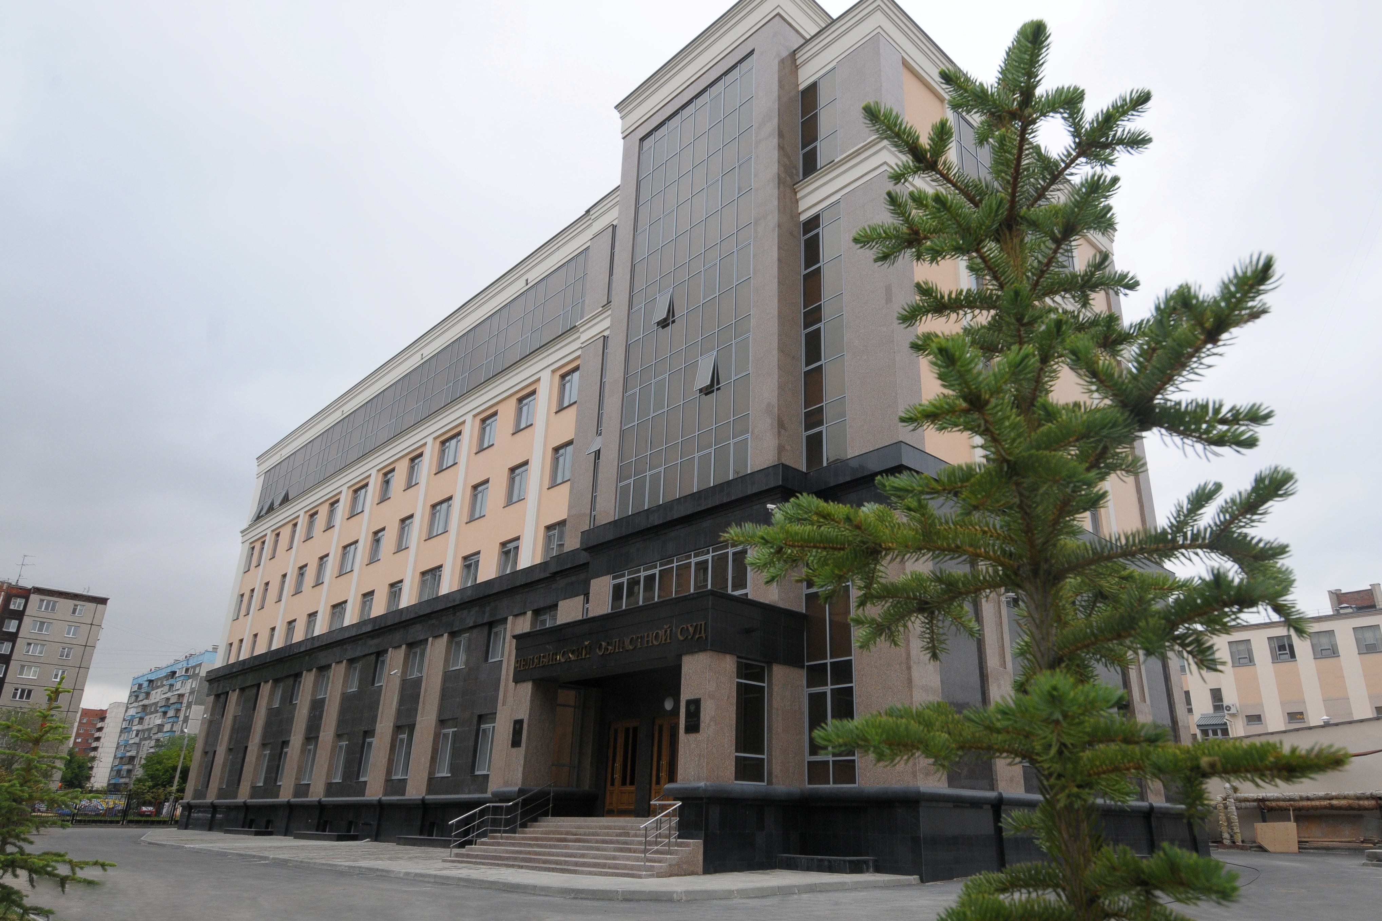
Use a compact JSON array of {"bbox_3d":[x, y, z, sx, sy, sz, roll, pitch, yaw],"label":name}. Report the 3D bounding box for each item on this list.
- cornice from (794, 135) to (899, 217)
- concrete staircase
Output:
[{"bbox_3d":[4.673,-8.877,25.188,3.450,1.280,0.420,-20,-32,41],"label":"cornice"},{"bbox_3d":[-2.727,9.329,19.628,8.150,1.170,2.500,-20,-32,41],"label":"concrete staircase"}]

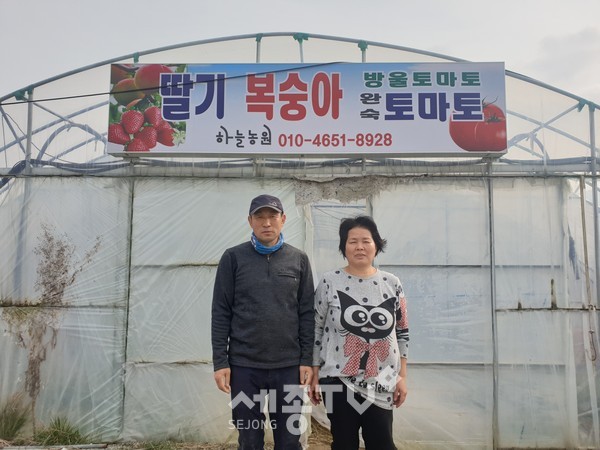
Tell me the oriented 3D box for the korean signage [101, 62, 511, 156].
[{"bbox_3d":[0.050,-0.902,3.565,3.081,0.719,0.130,0,-5,1],"label":"korean signage"}]

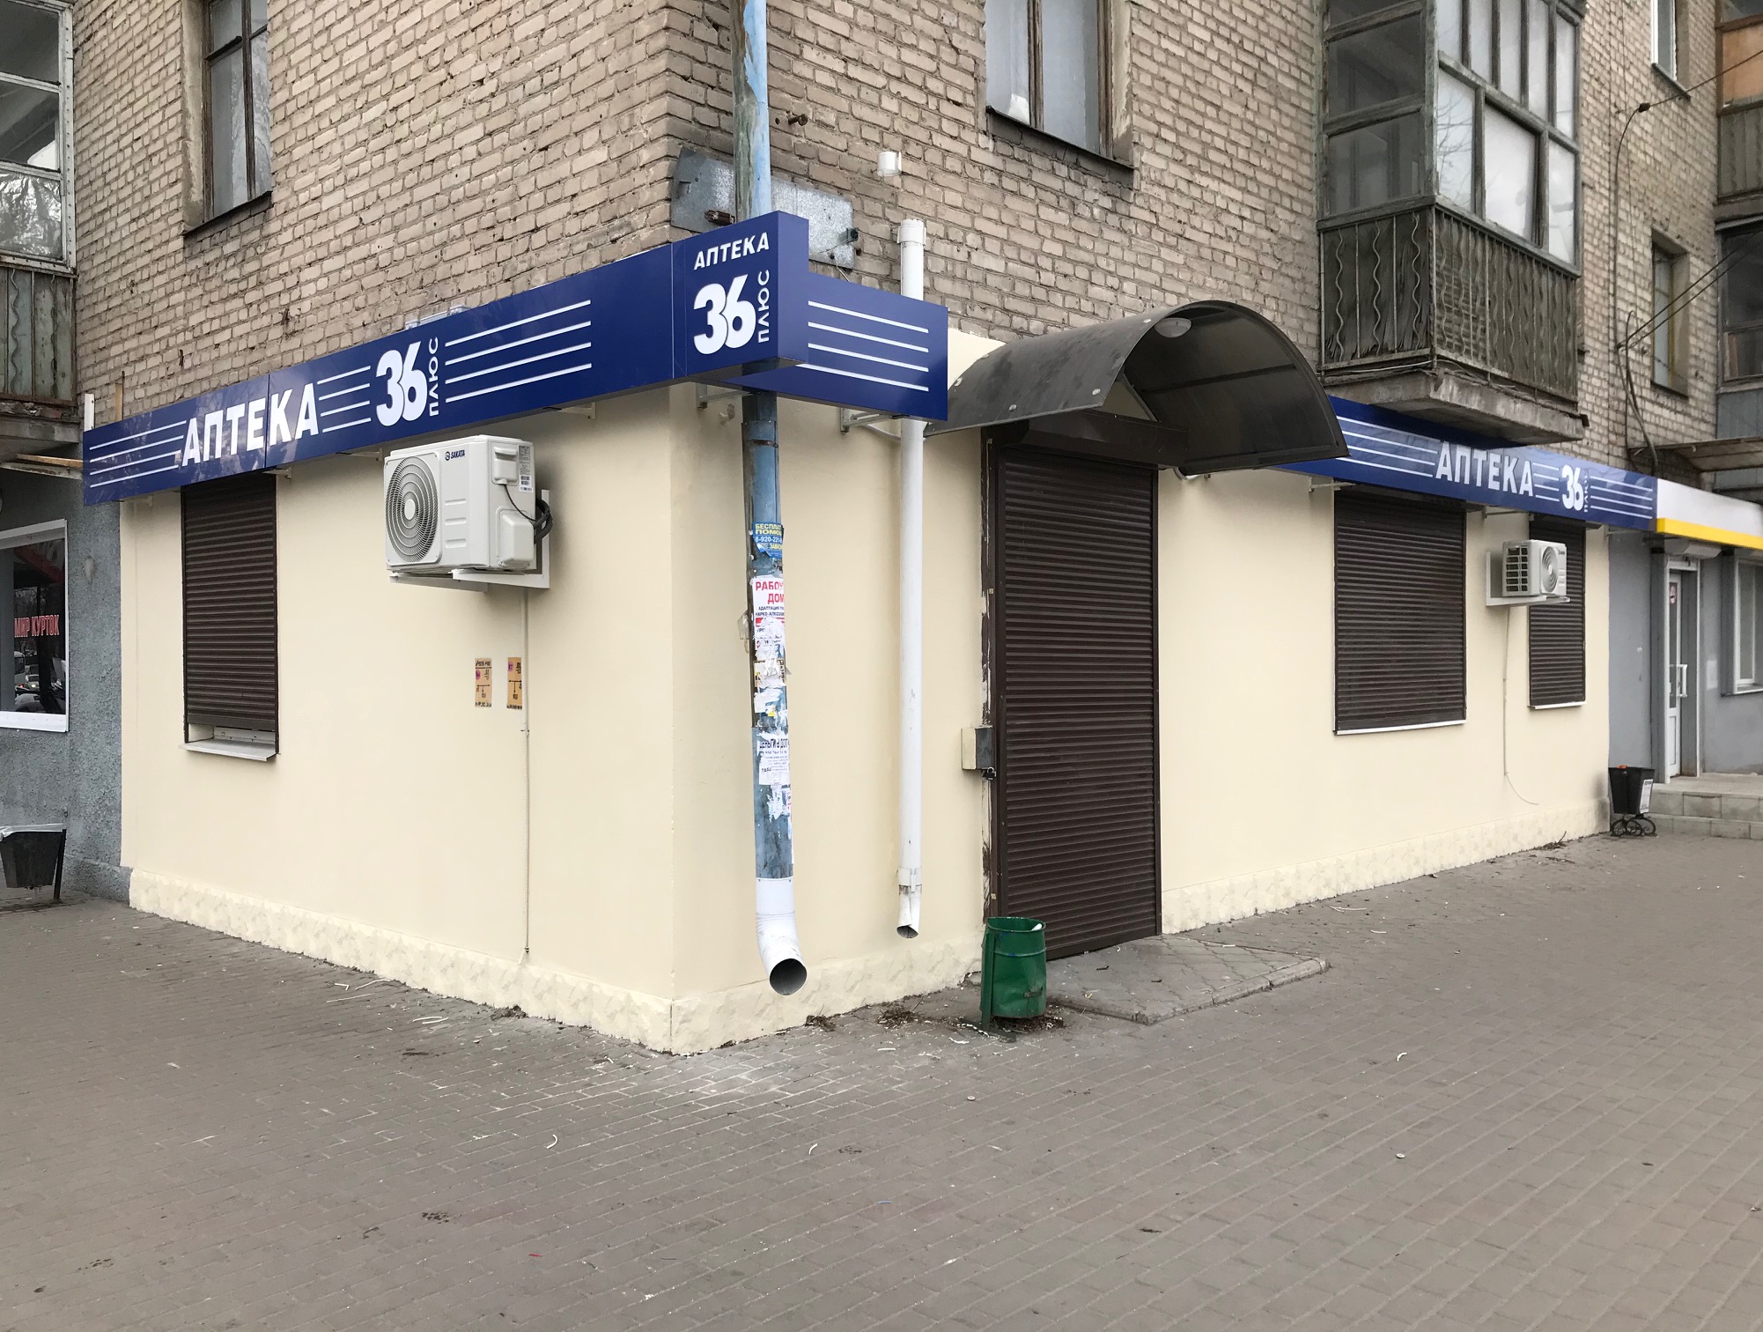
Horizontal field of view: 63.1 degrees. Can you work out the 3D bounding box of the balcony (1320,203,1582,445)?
[{"bbox_3d":[4.008,-2.226,9.889,0.793,1.169,2.695,0,1,44],"label":"balcony"}]

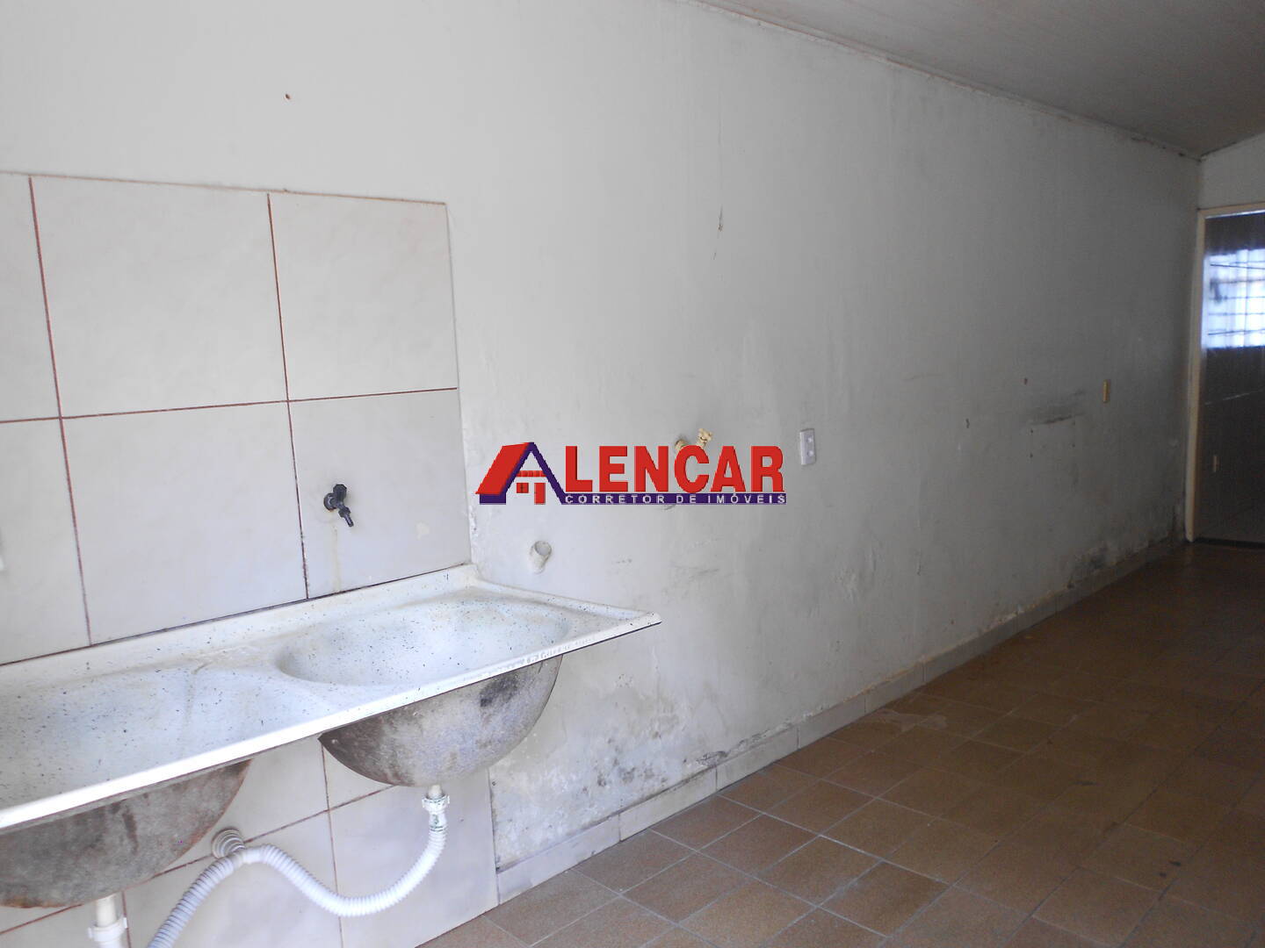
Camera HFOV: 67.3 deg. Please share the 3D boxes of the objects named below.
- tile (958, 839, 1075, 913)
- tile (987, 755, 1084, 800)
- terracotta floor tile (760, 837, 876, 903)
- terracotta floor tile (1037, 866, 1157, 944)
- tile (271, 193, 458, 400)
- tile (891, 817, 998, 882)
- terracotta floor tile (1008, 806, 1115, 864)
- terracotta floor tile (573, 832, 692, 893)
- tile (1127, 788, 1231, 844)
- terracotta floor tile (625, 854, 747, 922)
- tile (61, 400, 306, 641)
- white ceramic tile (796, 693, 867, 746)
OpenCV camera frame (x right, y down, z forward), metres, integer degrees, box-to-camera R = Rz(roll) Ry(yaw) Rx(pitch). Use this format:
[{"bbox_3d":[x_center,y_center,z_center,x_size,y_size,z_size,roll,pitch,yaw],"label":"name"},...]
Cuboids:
[{"bbox_3d":[1.012,1.065,2.501,0.294,0.009,0.200,-10,9,-42],"label":"tile"},{"bbox_3d":[1.301,0.976,3.041,0.294,0.010,0.201,-9,9,-43],"label":"tile"},{"bbox_3d":[0.508,1.076,2.585,0.294,0.010,0.201,-9,9,-43],"label":"terracotta floor tile"},{"bbox_3d":[1.161,1.080,2.365,0.296,0.010,0.203,-9,9,-43],"label":"terracotta floor tile"},{"bbox_3d":[-0.604,-0.404,2.188,0.434,0.436,0.010,-10,10,-43],"label":"tile"},{"bbox_3d":[0.866,1.048,2.636,0.294,0.010,0.201,-9,9,-43],"label":"tile"},{"bbox_3d":[1.230,1.028,2.703,0.294,0.009,0.200,-10,9,-42],"label":"terracotta floor tile"},{"bbox_3d":[0.009,1.106,2.712,0.296,0.010,0.203,-9,9,-43],"label":"terracotta floor tile"},{"bbox_3d":[1.600,1.008,2.774,0.296,0.010,0.203,-9,9,-43],"label":"tile"},{"bbox_3d":[0.149,1.123,2.579,0.297,0.010,0.203,-10,9,-42],"label":"terracotta floor tile"},{"bbox_3d":[-0.890,0.086,1.934,0.428,0.433,0.009,-10,9,-42],"label":"tile"},{"bbox_3d":[0.743,0.908,3.524,0.432,0.083,0.010,-9,9,-43],"label":"white ceramic tile"}]

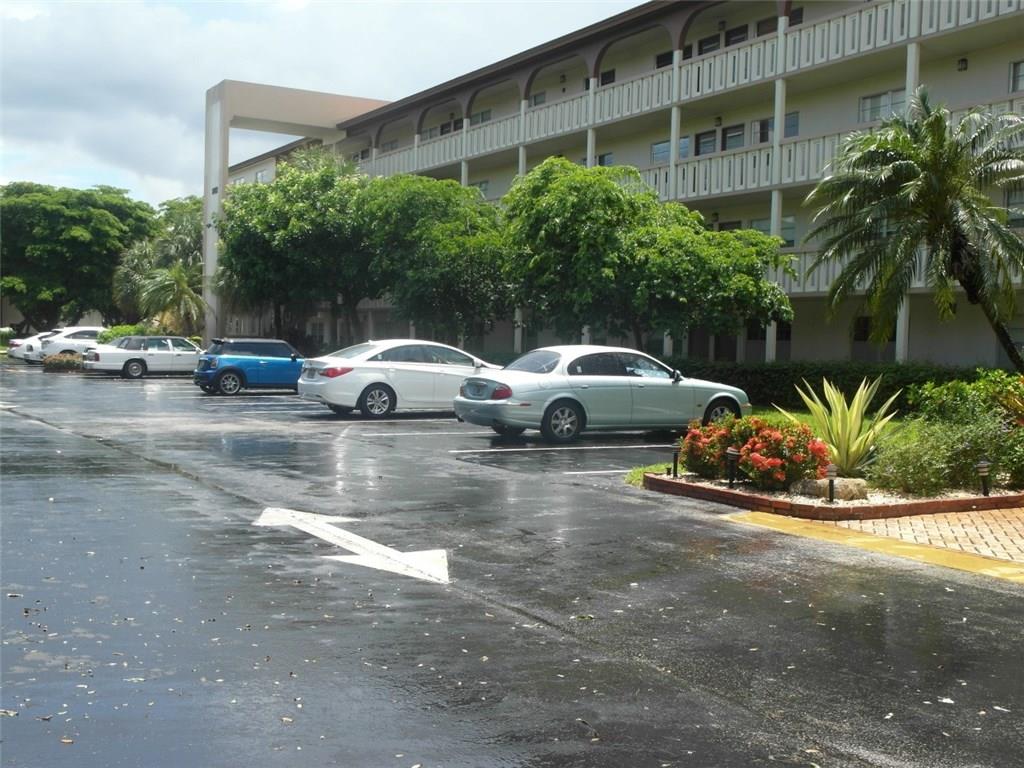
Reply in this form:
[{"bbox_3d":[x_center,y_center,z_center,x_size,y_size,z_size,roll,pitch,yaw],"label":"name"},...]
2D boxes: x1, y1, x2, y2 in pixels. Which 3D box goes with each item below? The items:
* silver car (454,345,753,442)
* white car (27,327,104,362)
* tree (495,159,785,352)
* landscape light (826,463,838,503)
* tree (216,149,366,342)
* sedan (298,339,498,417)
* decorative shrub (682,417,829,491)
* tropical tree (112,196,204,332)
[{"bbox_3d":[1.479,0.102,19.405,4.900,1.430,1.830,1,2,-29],"label":"silver car"},{"bbox_3d":[-17.850,-1.515,53.841,4.750,1.630,1.870,1,2,-30],"label":"white car"},{"bbox_3d":[2.988,-2.177,27.400,6.200,5.500,5.400,2,2,6],"label":"tree"},{"bbox_3d":[2.849,0.872,11.050,0.105,0.370,0.105,2,2,15],"label":"landscape light"},{"bbox_3d":[-8.215,-4.543,46.500,5.800,8.650,5.500,1,2,-10],"label":"tree"},{"bbox_3d":[-1.804,-0.147,24.342,4.820,1.470,1.840,1,2,-30],"label":"sedan"},{"bbox_3d":[2.552,0.702,12.803,1.000,0.640,1.400,1,2,-30],"label":"decorative shrub"},{"bbox_3d":[-15.136,-4.336,53.500,4.200,7.450,4.100,1,2,-16],"label":"tropical tree"}]

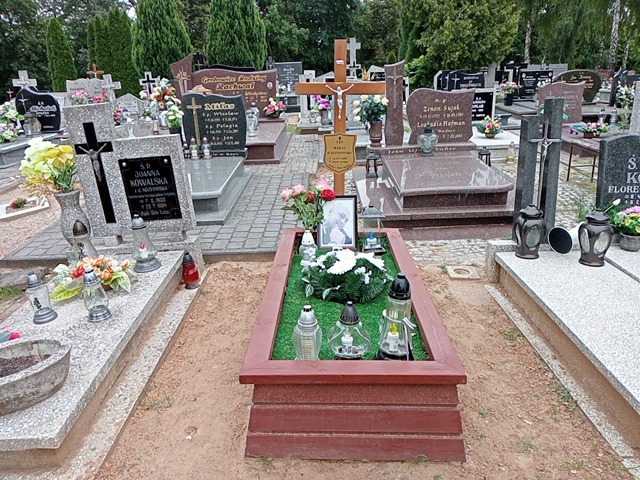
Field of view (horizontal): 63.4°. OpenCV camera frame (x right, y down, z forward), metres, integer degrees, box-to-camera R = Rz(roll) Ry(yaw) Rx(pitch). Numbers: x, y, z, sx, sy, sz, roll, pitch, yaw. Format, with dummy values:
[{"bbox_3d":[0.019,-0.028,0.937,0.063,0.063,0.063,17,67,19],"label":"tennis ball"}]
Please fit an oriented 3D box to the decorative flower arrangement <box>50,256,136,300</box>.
[{"bbox_3d":[-1.387,0.236,3.170,0.480,0.200,0.340,-6,20,0],"label":"decorative flower arrangement"}]

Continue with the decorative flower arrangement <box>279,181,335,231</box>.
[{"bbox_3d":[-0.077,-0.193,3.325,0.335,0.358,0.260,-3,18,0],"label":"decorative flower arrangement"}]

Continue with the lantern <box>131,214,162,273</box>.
[{"bbox_3d":[-1.183,0.011,3.439,0.185,0.365,0.185,-6,20,0],"label":"lantern"}]

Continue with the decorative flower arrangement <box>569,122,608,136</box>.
[{"bbox_3d":[3.580,-1.453,6.870,0.470,0.196,0.290,-3,18,0],"label":"decorative flower arrangement"}]

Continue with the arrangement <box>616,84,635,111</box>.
[{"bbox_3d":[5.821,-2.719,9.831,0.320,0.449,0.280,-3,18,0],"label":"arrangement"}]

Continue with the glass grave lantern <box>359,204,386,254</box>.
[{"bbox_3d":[0.382,-0.083,3.680,0.175,0.325,0.175,-1,18,0],"label":"glass grave lantern"}]

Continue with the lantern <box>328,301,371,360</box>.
[{"bbox_3d":[0.119,0.363,2.090,0.171,0.245,0.171,-1,17,0],"label":"lantern"}]

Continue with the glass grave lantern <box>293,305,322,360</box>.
[{"bbox_3d":[-0.051,0.365,2.022,0.116,0.244,0.116,-2,18,0],"label":"glass grave lantern"}]

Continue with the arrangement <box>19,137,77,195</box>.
[{"bbox_3d":[-1.684,-0.461,3.200,0.320,0.345,0.310,-4,18,-10],"label":"arrangement"}]

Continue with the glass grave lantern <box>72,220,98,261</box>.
[{"bbox_3d":[-1.452,0.028,3.220,0.145,0.310,0.145,-4,19,0],"label":"glass grave lantern"}]

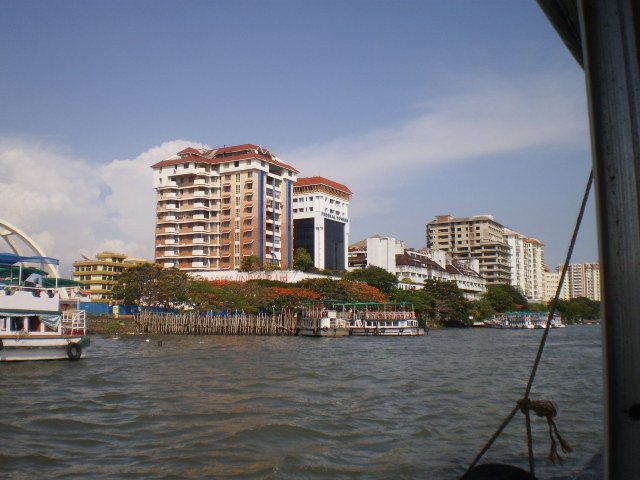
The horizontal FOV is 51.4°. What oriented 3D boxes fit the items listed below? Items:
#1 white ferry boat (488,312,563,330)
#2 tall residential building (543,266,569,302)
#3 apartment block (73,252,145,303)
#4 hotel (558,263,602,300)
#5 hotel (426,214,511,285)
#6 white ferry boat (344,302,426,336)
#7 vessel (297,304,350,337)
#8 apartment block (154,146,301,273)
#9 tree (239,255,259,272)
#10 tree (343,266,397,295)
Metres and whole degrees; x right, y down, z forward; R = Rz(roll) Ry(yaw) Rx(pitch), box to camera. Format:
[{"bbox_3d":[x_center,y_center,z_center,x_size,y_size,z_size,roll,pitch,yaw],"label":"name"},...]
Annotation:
[{"bbox_3d":[60.684,23.446,196.607,21.000,5.150,5.000,1,-7,-9],"label":"white ferry boat"},{"bbox_3d":[153.883,37.310,438.706,15.000,33.920,15.000,-4,-8,30],"label":"tall residential building"},{"bbox_3d":[-71.238,16.607,227.661,25.000,24.030,18.000,2,-7,-14],"label":"apartment block"},{"bbox_3d":[247.692,51.065,638.507,41.000,54.890,20.000,-3,-7,20],"label":"hotel"},{"bbox_3d":[75.000,14.534,336.710,35.000,54.500,24.000,-4,-8,30],"label":"hotel"},{"bbox_3d":[9.819,11.672,98.310,11.800,4.780,3.800,0,-7,2],"label":"white ferry boat"},{"bbox_3d":[0.512,11.643,97.306,7.900,4.600,3.900,0,-7,-3],"label":"vessel"},{"bbox_3d":[-25.300,-1.524,181.010,30.000,48.760,24.000,-4,-8,30],"label":"apartment block"},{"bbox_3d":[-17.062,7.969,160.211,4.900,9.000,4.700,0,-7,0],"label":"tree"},{"bbox_3d":[10.394,11.586,137.608,11.500,12.250,10.500,0,-7,0],"label":"tree"}]

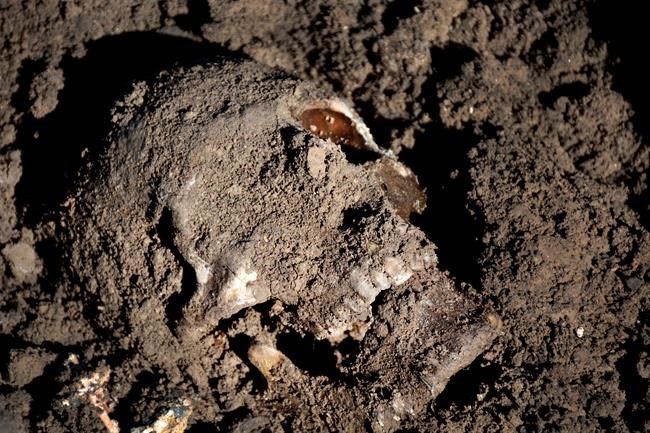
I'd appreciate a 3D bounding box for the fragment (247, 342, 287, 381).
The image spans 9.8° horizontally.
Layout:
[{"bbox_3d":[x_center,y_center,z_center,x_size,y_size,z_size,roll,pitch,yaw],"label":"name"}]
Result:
[{"bbox_3d":[-0.030,0.073,1.920,0.021,0.012,0.015,35,56,28],"label":"fragment"}]

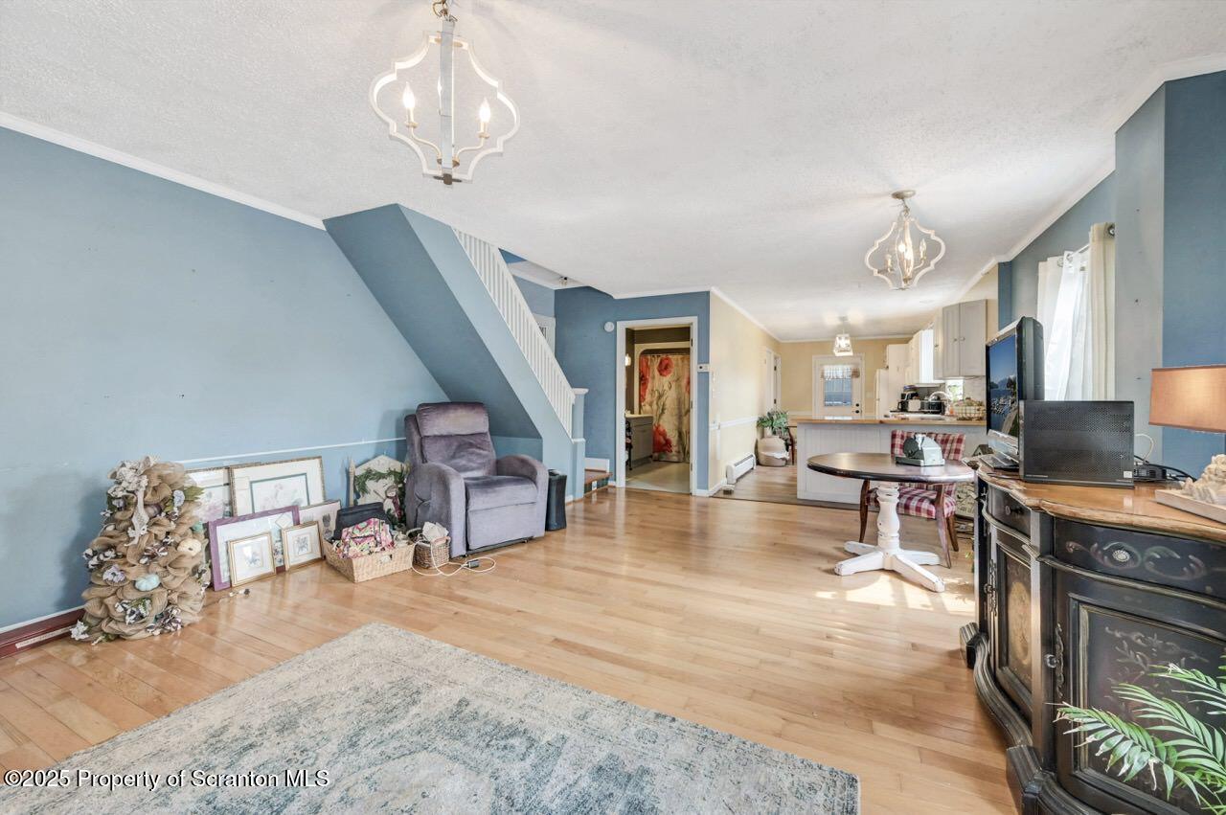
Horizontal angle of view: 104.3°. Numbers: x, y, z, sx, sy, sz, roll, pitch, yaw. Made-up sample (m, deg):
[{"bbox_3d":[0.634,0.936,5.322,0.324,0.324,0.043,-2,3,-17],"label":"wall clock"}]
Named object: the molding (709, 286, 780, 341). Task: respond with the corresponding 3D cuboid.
[{"bbox_3d":[2.452,-1.419,8.051,0.055,0.060,5.750,0,1,27],"label":"molding"}]

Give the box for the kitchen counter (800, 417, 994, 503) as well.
[{"bbox_3d":[3.042,0.594,5.349,1.790,0.924,0.660,0,1,27],"label":"kitchen counter"}]

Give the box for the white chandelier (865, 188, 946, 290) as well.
[{"bbox_3d":[1.888,-1.076,3.096,0.440,0.610,0.440,0,1,27],"label":"white chandelier"}]

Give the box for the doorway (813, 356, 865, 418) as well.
[{"bbox_3d":[4.764,-0.045,10.088,0.990,2.070,0.120,0,1,27],"label":"doorway"}]

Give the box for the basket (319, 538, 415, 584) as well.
[{"bbox_3d":[-1.699,1.018,3.310,0.560,0.160,0.370,1,1,43],"label":"basket"}]

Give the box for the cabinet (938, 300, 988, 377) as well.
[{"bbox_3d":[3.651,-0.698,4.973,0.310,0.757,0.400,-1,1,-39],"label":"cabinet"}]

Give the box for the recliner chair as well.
[{"bbox_3d":[-1.175,0.526,4.076,0.820,1.120,0.920,-1,1,-42],"label":"recliner chair"}]

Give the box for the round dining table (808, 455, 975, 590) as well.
[{"bbox_3d":[1.841,0.728,3.174,0.990,0.720,0.990,0,1,27],"label":"round dining table"}]

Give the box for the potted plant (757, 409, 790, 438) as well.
[{"bbox_3d":[2.804,0.269,8.288,0.520,0.500,0.480,0,1,27],"label":"potted plant"}]

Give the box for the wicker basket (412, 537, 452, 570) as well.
[{"bbox_3d":[-1.283,1.014,3.364,0.200,0.165,0.170,0,1,41],"label":"wicker basket"}]

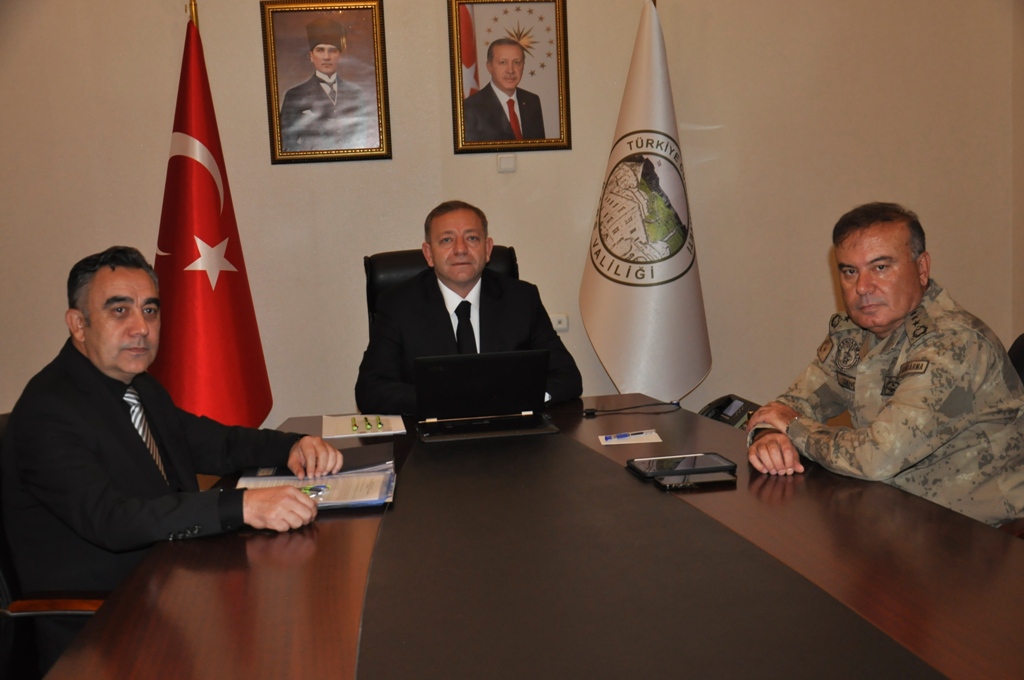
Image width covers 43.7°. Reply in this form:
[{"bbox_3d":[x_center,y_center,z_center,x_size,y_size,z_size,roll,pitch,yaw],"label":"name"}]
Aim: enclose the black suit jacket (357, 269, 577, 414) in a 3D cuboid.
[{"bbox_3d":[-0.132,0.108,3.637,0.610,0.640,0.460,-3,7,-6],"label":"black suit jacket"}]

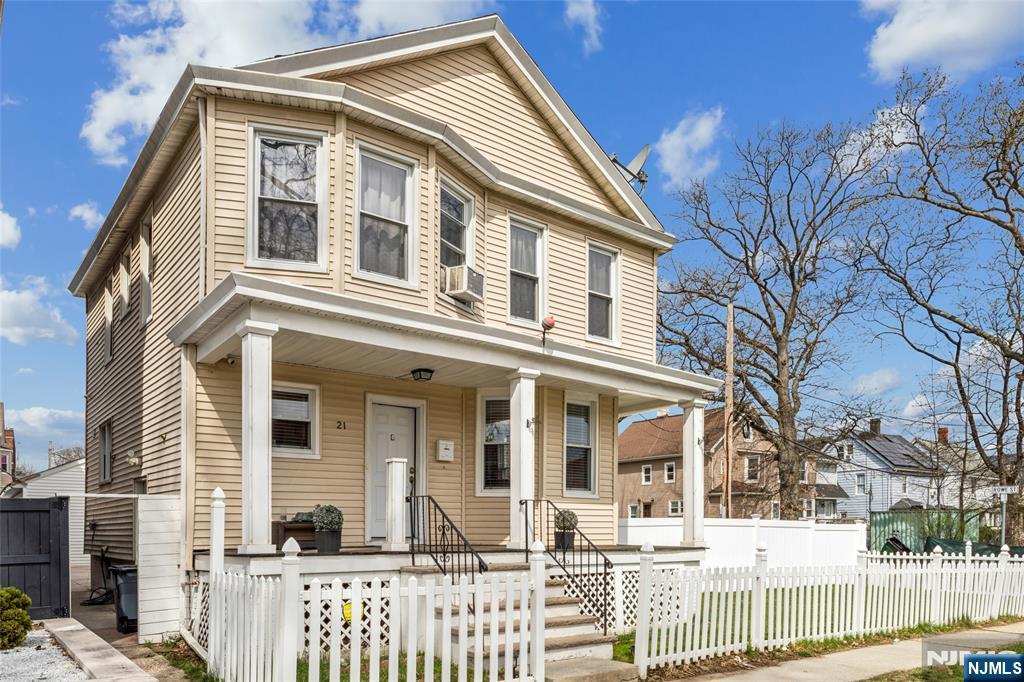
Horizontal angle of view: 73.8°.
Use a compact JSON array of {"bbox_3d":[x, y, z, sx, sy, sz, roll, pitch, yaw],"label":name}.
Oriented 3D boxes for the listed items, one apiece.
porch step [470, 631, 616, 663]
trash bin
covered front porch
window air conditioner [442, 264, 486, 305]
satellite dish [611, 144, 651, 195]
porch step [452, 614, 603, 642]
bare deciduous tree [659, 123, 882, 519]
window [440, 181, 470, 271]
[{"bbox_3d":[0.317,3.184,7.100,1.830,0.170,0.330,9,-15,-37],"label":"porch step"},{"bbox_3d":[-5.409,3.674,9.700,0.570,0.960,0.630,9,-15,-38],"label":"trash bin"},{"bbox_3d":[-0.479,1.550,9.750,7.700,3.000,2.450,9,-15,-37],"label":"covered front porch"},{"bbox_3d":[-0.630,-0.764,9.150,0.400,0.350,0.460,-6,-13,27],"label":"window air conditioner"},{"bbox_3d":[2.049,-2.957,11.800,0.620,0.780,0.560,4,-12,-18],"label":"satellite dish"},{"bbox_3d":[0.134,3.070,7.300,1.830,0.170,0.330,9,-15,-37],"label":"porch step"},{"bbox_3d":[10.566,0.185,28.000,9.200,17.500,8.800,4,-12,-17],"label":"bare deciduous tree"},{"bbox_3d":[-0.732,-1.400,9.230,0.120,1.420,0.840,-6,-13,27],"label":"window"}]

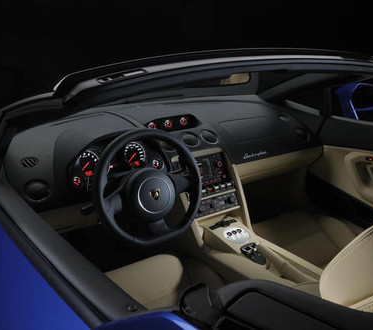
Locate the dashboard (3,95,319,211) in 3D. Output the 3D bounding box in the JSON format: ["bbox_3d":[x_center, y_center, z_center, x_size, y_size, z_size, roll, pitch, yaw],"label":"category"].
[{"bbox_3d":[-0.046,-0.102,2.057,1.340,0.265,0.570,-12,20,-29],"label":"dashboard"}]

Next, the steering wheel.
[{"bbox_3d":[-0.119,0.067,1.532,0.360,0.350,0.090,-12,-3,-29],"label":"steering wheel"}]

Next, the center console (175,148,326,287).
[{"bbox_3d":[0.234,0.205,1.684,0.260,0.365,0.700,-12,20,-29],"label":"center console"}]

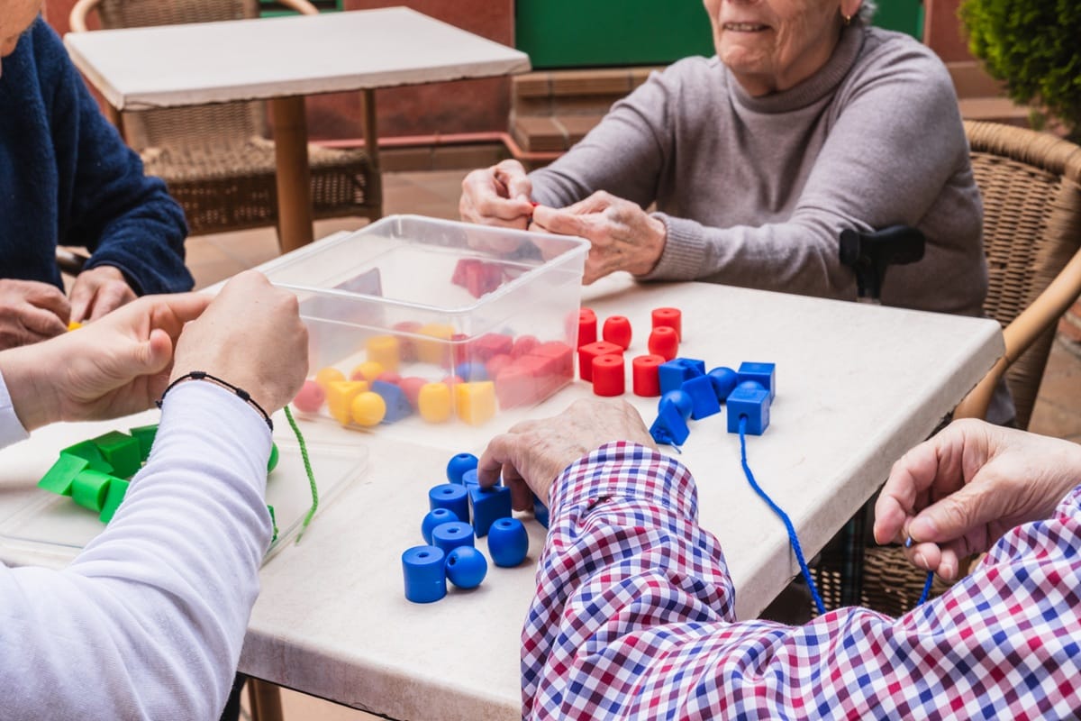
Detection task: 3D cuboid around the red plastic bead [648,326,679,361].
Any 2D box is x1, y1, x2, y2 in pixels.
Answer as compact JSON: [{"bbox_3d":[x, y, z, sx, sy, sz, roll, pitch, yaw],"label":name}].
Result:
[{"bbox_3d":[0.113,-0.015,1.490,0.028,0.028,0.028,-2,19,0],"label":"red plastic bead"}]

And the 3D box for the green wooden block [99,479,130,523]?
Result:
[{"bbox_3d":[-0.304,0.102,1.194,0.028,0.029,0.034,11,24,34],"label":"green wooden block"}]

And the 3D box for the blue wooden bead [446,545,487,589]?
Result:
[{"bbox_3d":[-0.044,0.124,0.974,0.026,0.025,0.026,-2,20,0],"label":"blue wooden bead"}]

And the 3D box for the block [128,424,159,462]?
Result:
[{"bbox_3d":[-0.283,0.061,1.168,0.026,0.025,0.026,-10,21,-22],"label":"block"}]

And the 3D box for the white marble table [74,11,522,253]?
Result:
[{"bbox_3d":[-0.471,-0.241,3.150,0.708,0.740,0.765,-9,21,-20],"label":"white marble table"}]

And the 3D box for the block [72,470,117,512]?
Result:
[{"bbox_3d":[-0.328,0.098,1.210,0.028,0.028,0.028,11,23,32],"label":"block"}]

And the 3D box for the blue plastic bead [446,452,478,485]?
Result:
[{"bbox_3d":[-0.052,0.076,1.111,0.026,0.025,0.026,-2,20,0],"label":"blue plastic bead"}]

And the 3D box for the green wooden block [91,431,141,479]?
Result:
[{"bbox_3d":[-0.335,0.075,1.275,0.028,0.028,0.028,12,24,36],"label":"green wooden block"}]

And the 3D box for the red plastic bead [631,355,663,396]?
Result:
[{"bbox_3d":[0.095,0.014,1.411,0.028,0.028,0.028,-2,19,0],"label":"red plastic bead"}]

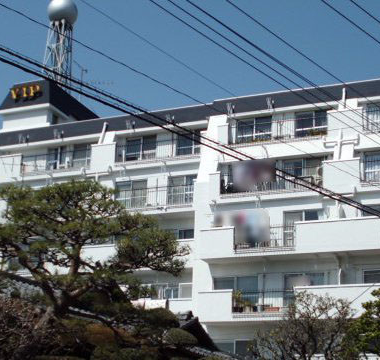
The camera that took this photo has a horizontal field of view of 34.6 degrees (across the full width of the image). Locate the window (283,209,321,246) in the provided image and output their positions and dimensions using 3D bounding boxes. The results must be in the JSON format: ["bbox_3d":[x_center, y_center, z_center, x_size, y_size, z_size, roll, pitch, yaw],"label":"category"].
[{"bbox_3d":[4.911,2.090,26.400,1.700,1.600,0.150,-6,-19,18],"label":"window"}]

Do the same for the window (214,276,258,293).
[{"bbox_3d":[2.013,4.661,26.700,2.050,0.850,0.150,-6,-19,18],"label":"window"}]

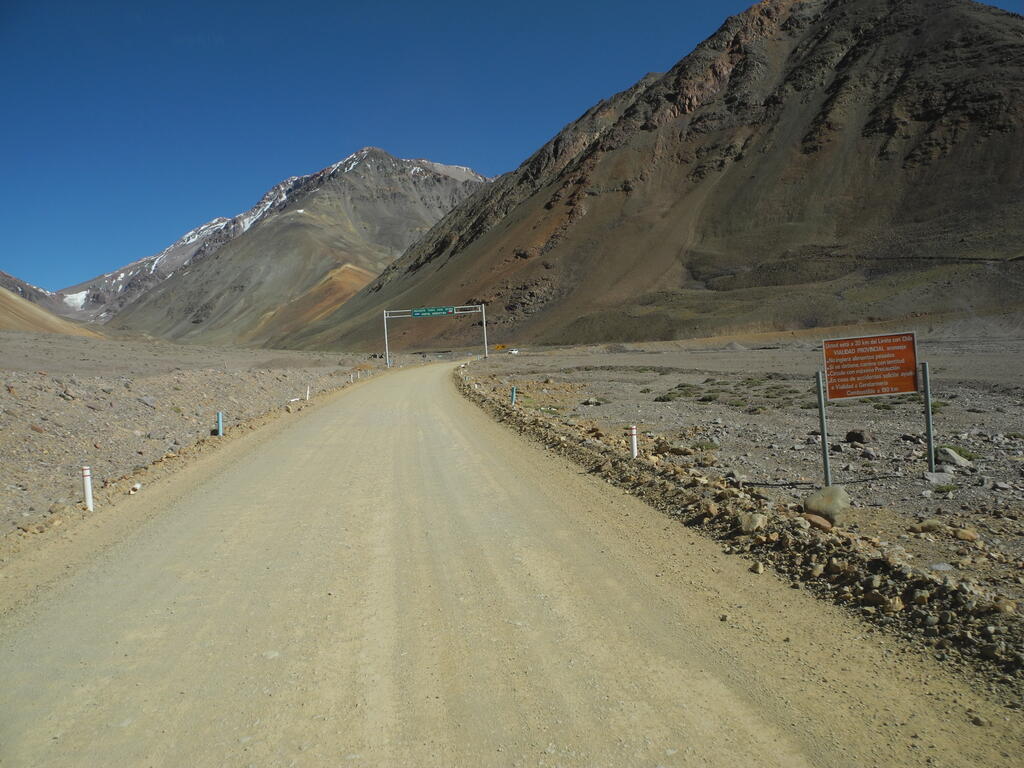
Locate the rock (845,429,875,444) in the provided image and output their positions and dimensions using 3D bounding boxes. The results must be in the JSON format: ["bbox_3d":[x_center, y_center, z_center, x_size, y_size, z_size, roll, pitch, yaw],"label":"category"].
[{"bbox_3d":[6.542,0.989,15.623,0.480,0.250,0.380,-5,3,2],"label":"rock"}]

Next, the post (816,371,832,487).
[{"bbox_3d":[4.523,0.659,12.000,0.075,1.680,0.075,-5,3,2],"label":"post"}]

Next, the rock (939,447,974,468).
[{"bbox_3d":[6.758,1.120,12.631,0.470,0.250,0.360,-5,3,2],"label":"rock"}]

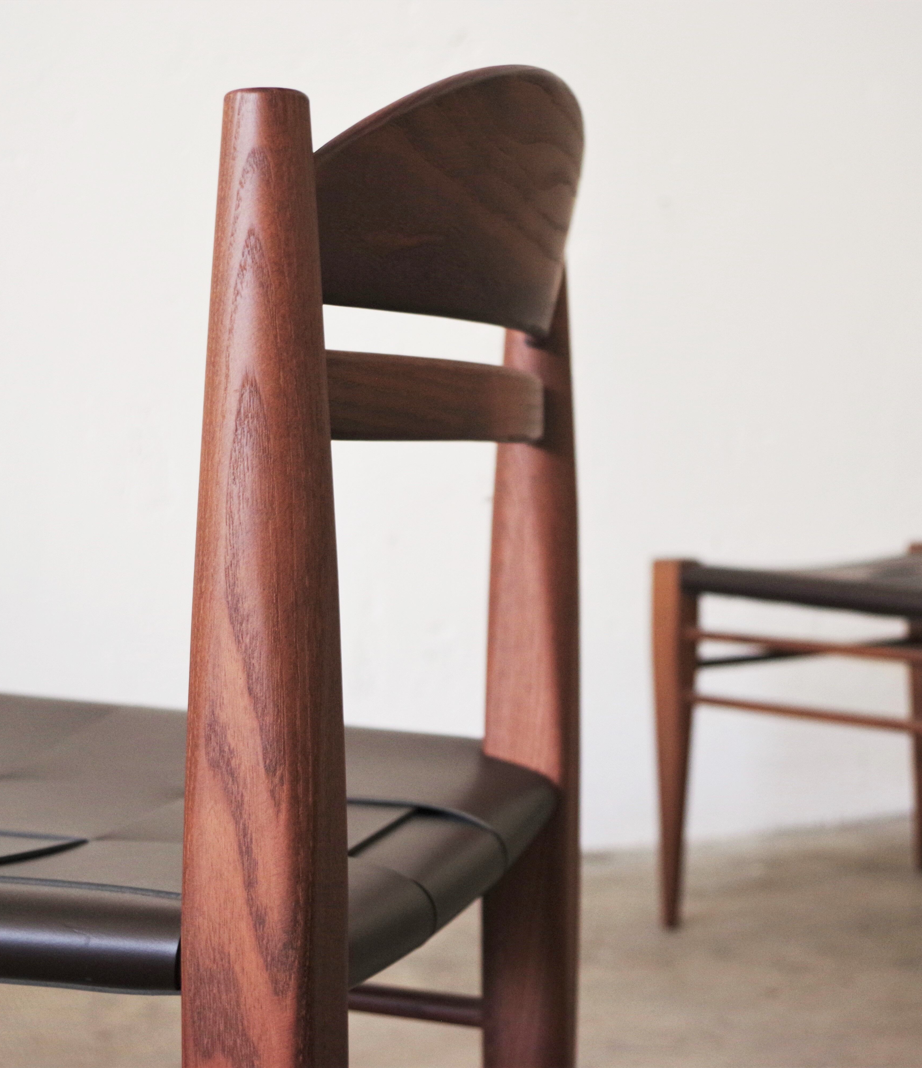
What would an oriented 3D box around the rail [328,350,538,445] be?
[{"bbox_3d":[-0.011,-0.059,0.823,0.036,0.037,0.355,1,3,17],"label":"rail"}]

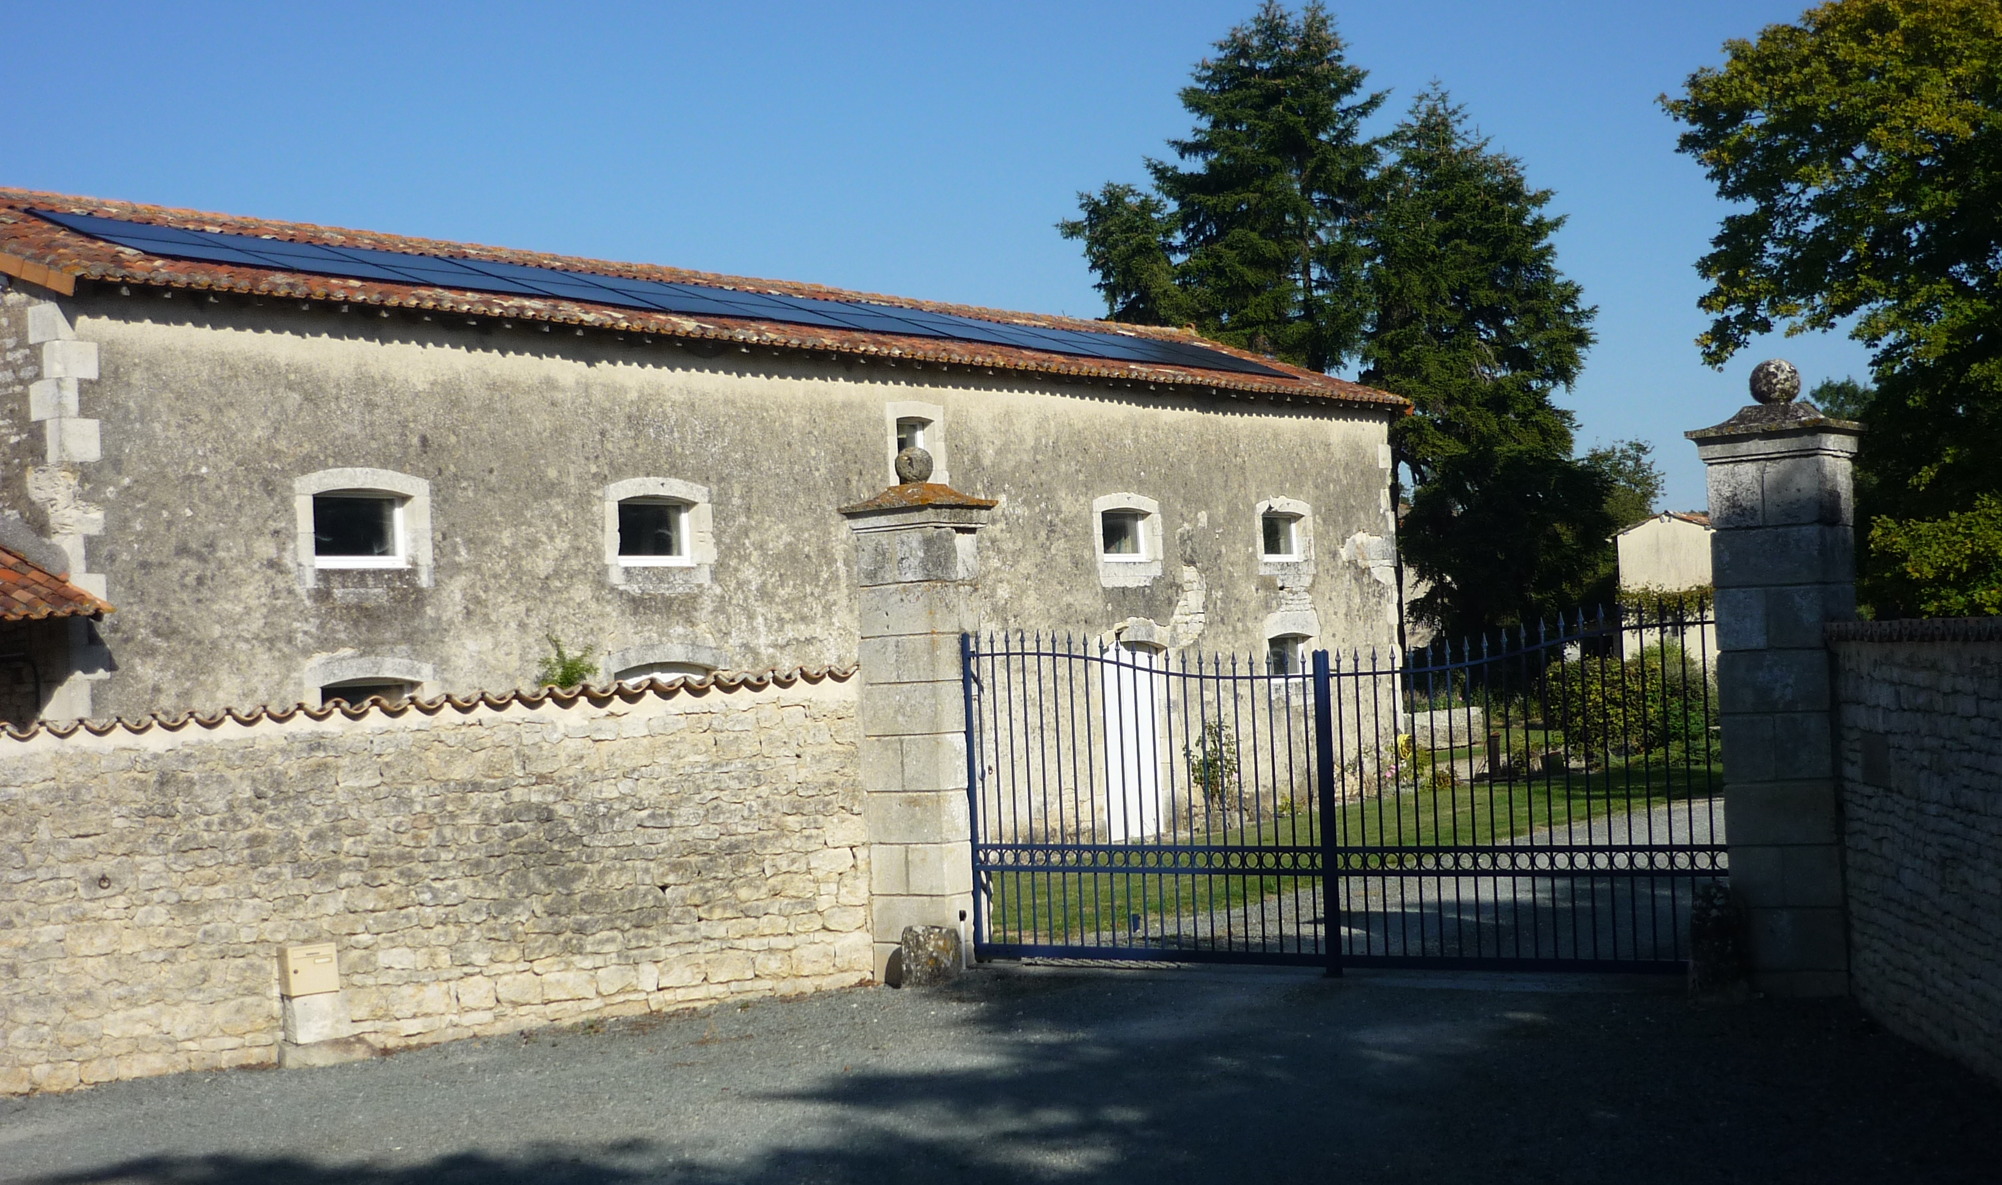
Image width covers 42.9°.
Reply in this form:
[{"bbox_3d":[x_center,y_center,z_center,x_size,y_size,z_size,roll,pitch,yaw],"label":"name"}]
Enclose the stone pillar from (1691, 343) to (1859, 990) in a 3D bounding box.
[{"bbox_3d":[4.116,0.415,13.263,0.716,3.275,0.716,-4,-2,34],"label":"stone pillar"}]

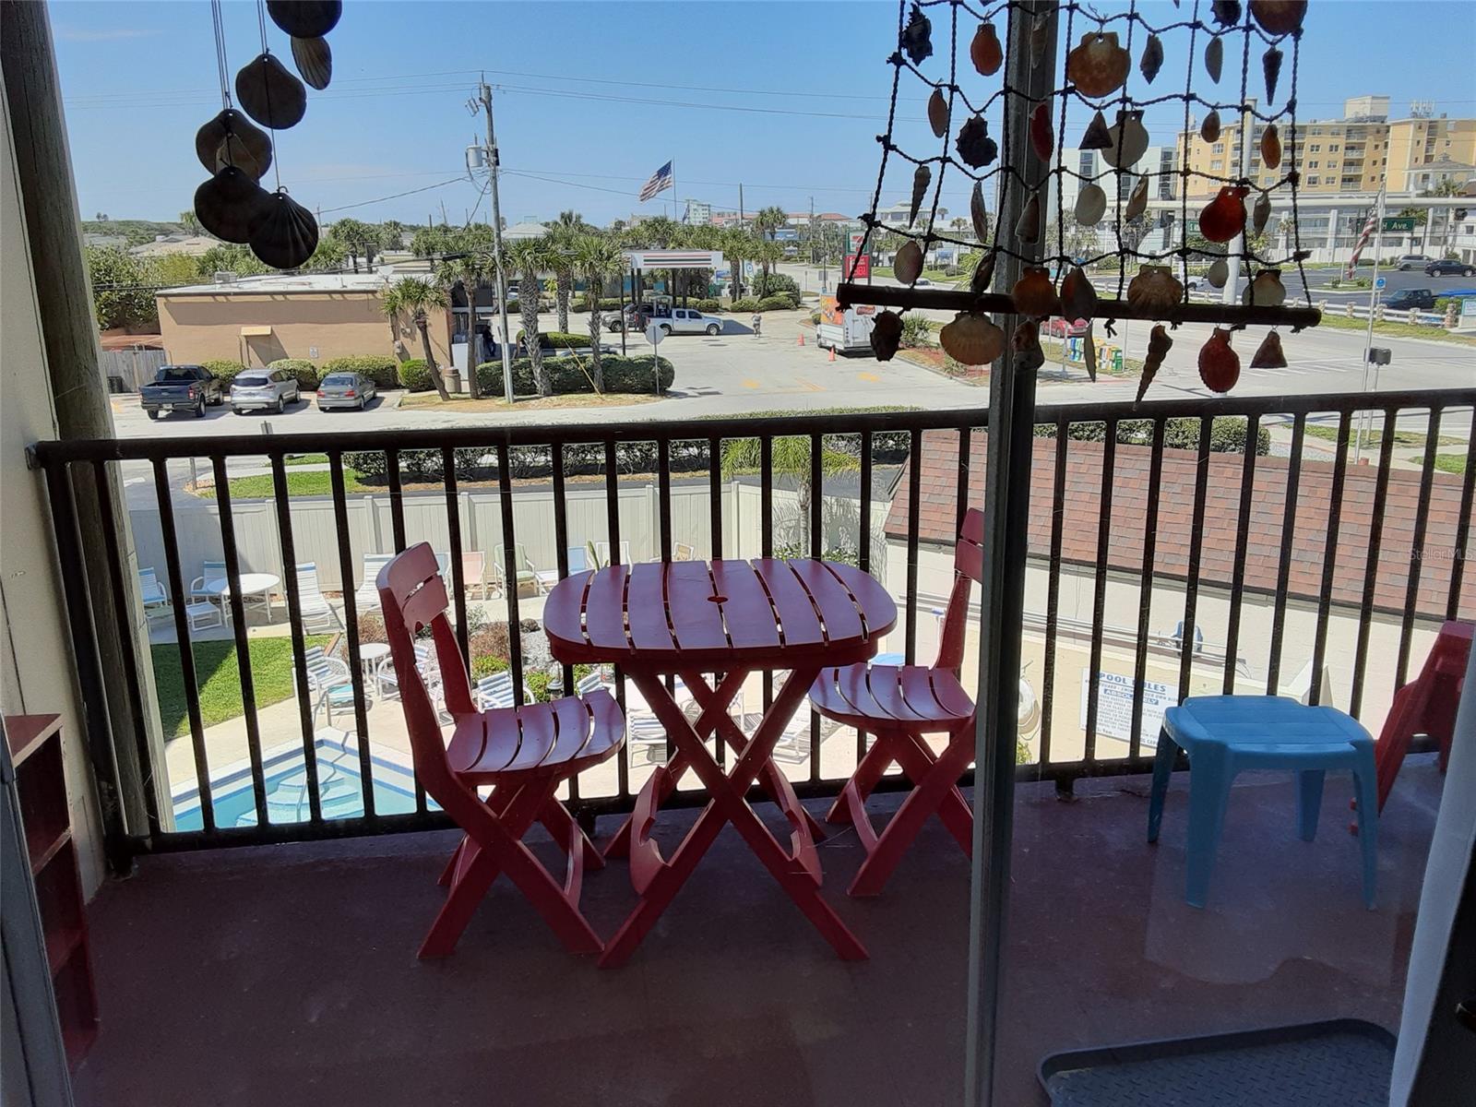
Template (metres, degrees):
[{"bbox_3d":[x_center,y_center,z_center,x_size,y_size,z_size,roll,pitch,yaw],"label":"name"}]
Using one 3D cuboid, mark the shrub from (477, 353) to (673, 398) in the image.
[{"bbox_3d":[-6.651,-7.434,47.926,8.100,1.360,2.000,0,15,5],"label":"shrub"}]

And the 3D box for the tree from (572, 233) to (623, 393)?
[{"bbox_3d":[-5.840,-9.973,47.985,2.100,6.450,2.100,-3,16,-6],"label":"tree"}]

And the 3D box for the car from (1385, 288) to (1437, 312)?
[{"bbox_3d":[47.155,-17.428,80.000,5.400,1.800,1.900,-2,15,-5],"label":"car"}]

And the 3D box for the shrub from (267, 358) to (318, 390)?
[{"bbox_3d":[-19.843,-7.982,51.257,2.200,1.250,1.550,-3,16,-6],"label":"shrub"}]

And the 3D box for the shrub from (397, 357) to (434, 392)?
[{"bbox_3d":[-13.702,-7.679,49.440,1.600,1.300,1.400,-2,15,-3],"label":"shrub"}]

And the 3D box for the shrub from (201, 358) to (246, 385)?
[{"bbox_3d":[-22.557,-7.847,50.685,1.850,1.300,1.400,-2,15,-3],"label":"shrub"}]

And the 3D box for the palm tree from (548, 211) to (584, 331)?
[{"bbox_3d":[-10.428,-16.643,69.876,2.200,7.500,2.200,-3,16,-6],"label":"palm tree"}]

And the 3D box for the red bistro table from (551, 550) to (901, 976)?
[{"bbox_3d":[-0.044,0.450,2.572,0.730,0.725,0.650,-3,15,-6],"label":"red bistro table"}]

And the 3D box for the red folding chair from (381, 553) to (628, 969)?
[{"bbox_3d":[-0.482,0.409,2.525,0.475,0.845,0.370,-3,15,-6],"label":"red folding chair"}]

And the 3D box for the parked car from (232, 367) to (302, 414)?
[{"bbox_3d":[-18.438,-6.477,45.166,1.860,1.680,4.520,-3,16,-6],"label":"parked car"}]

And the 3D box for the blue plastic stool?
[{"bbox_3d":[1.223,0.573,2.680,0.410,0.384,0.335,-1,15,1],"label":"blue plastic stool"}]

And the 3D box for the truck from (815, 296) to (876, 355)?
[{"bbox_3d":[6.178,-12.697,63.518,2.250,2.950,6.100,-4,16,-10],"label":"truck"}]

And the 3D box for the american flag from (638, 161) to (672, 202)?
[{"bbox_3d":[-8.043,-36.279,112.315,3.400,4.200,0.800,-2,16,-4],"label":"american flag"}]

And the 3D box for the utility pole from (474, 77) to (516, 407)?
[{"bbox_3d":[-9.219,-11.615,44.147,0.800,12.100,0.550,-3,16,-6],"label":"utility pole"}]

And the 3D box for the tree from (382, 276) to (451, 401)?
[{"bbox_3d":[-12.664,-8.420,45.318,2.750,5.000,2.650,-1,15,0],"label":"tree"}]

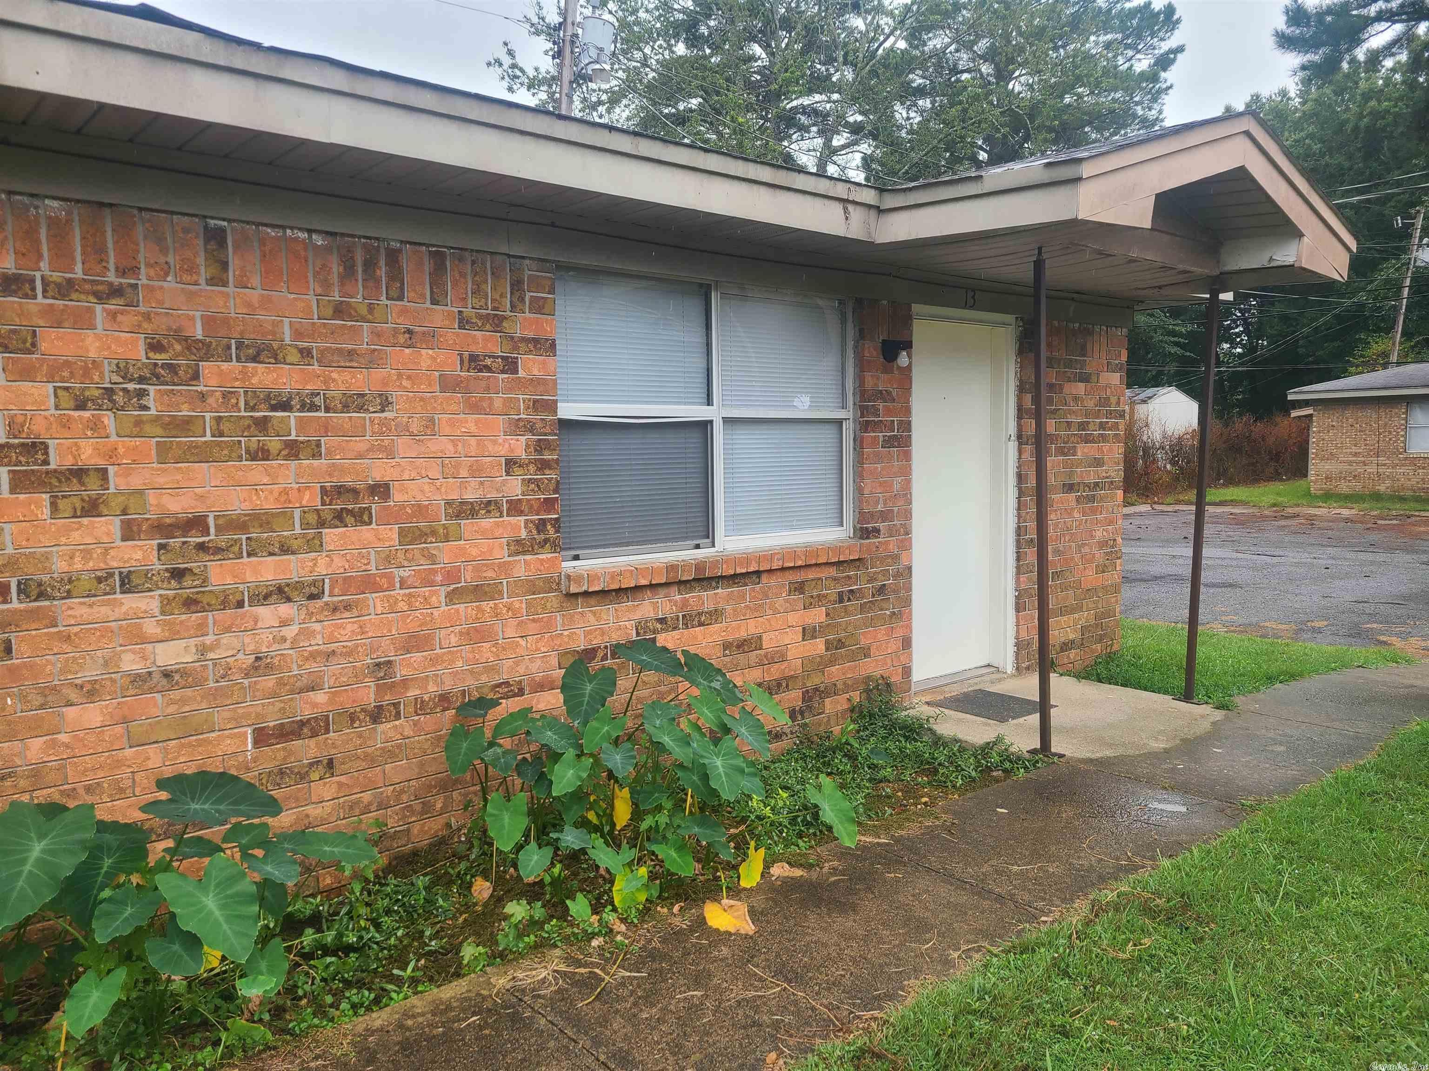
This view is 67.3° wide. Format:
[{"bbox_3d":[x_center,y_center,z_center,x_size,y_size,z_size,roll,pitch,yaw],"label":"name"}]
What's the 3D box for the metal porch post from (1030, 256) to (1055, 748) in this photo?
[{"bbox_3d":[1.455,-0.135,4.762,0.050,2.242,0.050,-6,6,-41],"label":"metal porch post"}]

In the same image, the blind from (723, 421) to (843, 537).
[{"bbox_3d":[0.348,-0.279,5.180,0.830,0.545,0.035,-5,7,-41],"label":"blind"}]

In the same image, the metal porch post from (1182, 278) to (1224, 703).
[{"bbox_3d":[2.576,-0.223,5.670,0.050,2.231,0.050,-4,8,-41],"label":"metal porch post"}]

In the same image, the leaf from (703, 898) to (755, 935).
[{"bbox_3d":[0.049,1.141,3.244,0.150,0.035,0.190,-3,5,-22],"label":"leaf"}]

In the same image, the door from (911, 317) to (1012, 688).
[{"bbox_3d":[1.359,-0.186,6.044,0.880,2.020,0.060,-5,7,-41],"label":"door"}]

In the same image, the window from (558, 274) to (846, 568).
[{"bbox_3d":[0.016,-0.518,4.805,1.750,1.175,0.080,-5,7,-41],"label":"window"}]

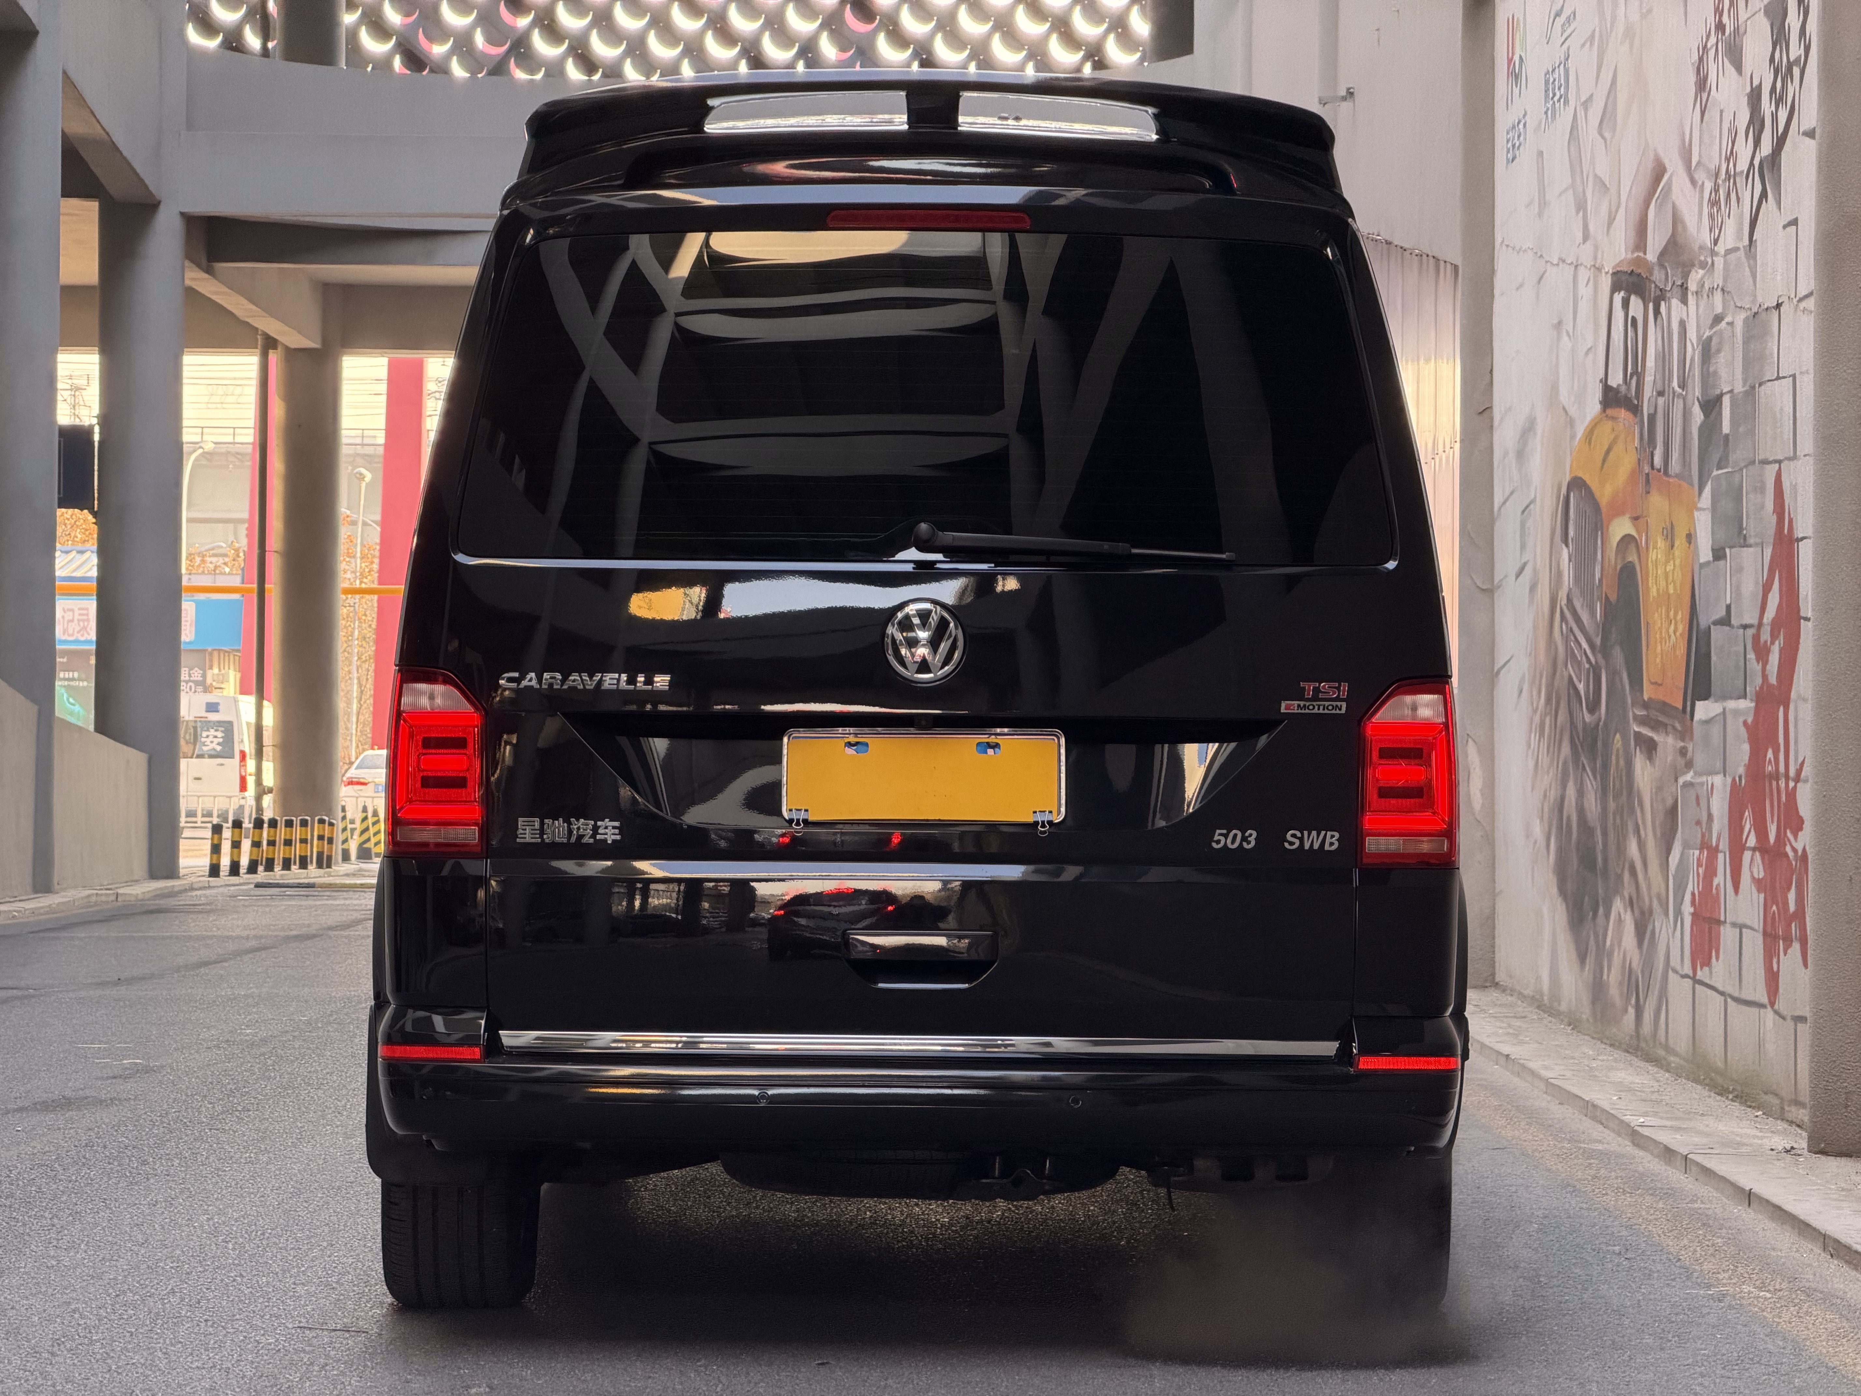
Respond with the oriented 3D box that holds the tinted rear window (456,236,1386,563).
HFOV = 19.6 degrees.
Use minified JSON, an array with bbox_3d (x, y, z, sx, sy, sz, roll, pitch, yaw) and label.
[{"bbox_3d":[-0.007,-0.493,8.800,1.520,0.560,0.110,1,-13,0],"label":"tinted rear window"}]

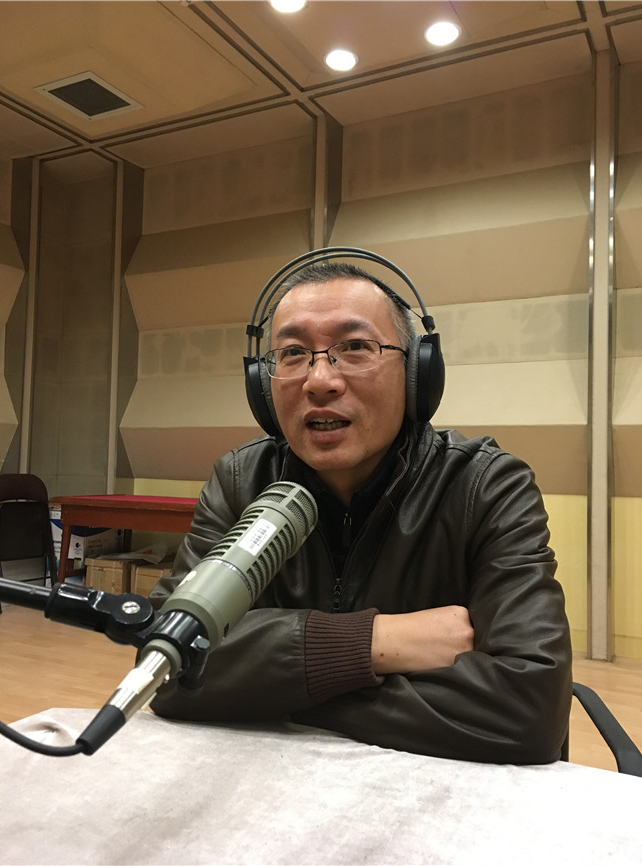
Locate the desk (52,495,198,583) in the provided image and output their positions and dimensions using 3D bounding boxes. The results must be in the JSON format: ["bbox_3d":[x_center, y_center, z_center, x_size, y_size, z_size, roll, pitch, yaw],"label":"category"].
[{"bbox_3d":[-1.044,0.825,4.836,1.380,0.750,0.660,0,-2,22],"label":"desk"}]

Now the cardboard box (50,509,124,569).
[{"bbox_3d":[-1.721,0.883,5.331,0.327,0.641,0.441,0,-2,22],"label":"cardboard box"}]

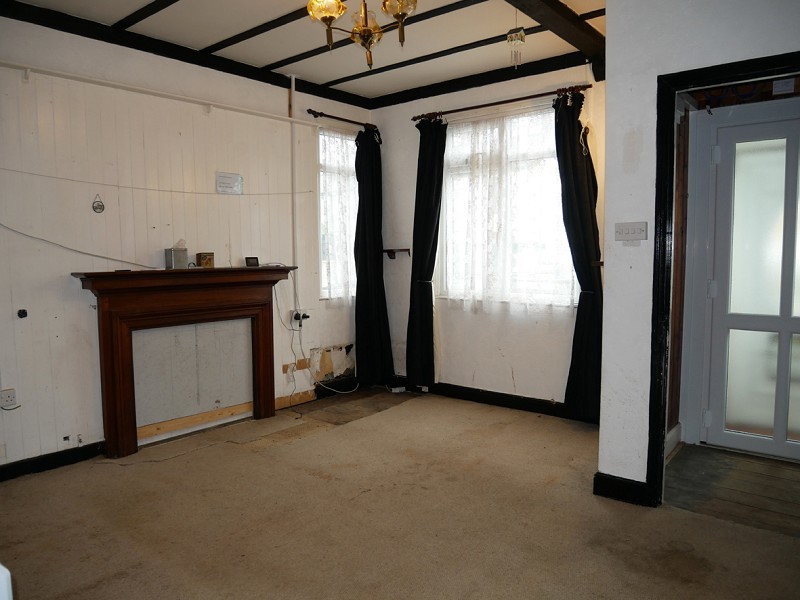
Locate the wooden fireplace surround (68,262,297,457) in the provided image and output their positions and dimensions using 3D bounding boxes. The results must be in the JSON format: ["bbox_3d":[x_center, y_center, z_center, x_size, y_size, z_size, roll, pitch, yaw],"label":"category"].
[{"bbox_3d":[-1.379,0.366,3.860,0.205,1.155,1.495,4,7,42],"label":"wooden fireplace surround"}]

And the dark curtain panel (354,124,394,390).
[{"bbox_3d":[-0.247,-0.363,4.989,0.180,2.310,0.280,4,7,42],"label":"dark curtain panel"}]

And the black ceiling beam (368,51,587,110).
[{"bbox_3d":[0.525,-1.744,4.470,1.980,0.095,0.035,3,6,36],"label":"black ceiling beam"}]

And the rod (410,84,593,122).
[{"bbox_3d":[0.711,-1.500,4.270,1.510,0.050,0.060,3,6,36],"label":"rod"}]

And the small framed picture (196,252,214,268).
[{"bbox_3d":[-1.336,-0.266,3.827,0.055,0.108,0.105,4,7,42],"label":"small framed picture"}]

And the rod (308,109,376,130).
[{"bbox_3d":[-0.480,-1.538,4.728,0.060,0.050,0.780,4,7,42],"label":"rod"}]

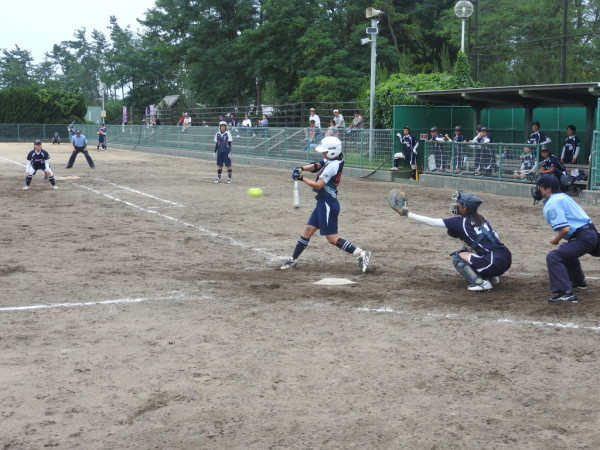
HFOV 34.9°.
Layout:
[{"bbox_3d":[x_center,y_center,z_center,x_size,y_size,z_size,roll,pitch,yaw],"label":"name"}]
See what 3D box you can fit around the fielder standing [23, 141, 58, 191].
[{"bbox_3d":[-6.479,-1.525,23.837,0.860,1.230,0.620,-2,7,-20],"label":"fielder standing"}]

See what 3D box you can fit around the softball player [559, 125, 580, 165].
[{"bbox_3d":[6.098,-1.443,21.591,0.460,1.644,0.300,5,8,38],"label":"softball player"}]

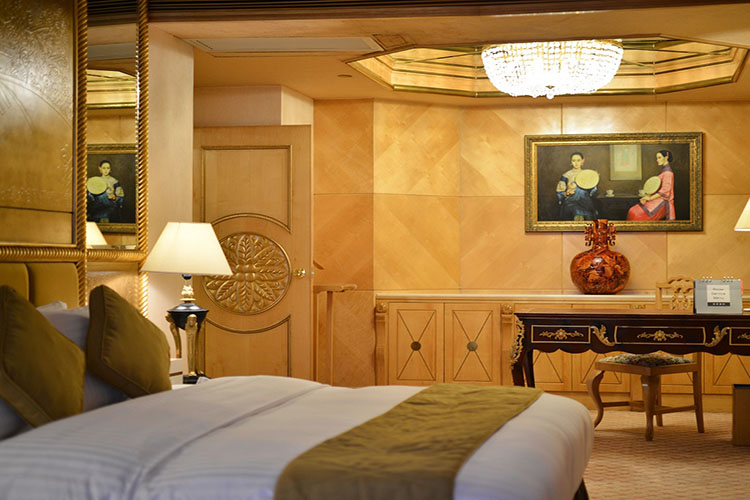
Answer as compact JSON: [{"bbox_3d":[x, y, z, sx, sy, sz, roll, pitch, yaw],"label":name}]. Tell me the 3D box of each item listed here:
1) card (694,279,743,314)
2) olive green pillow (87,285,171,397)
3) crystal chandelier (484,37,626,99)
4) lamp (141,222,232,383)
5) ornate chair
[{"bbox_3d":[2.020,0.274,6.127,0.270,0.212,0.120,0,-1,10],"label":"card"},{"bbox_3d":[-0.900,0.382,3.852,0.130,0.390,0.390,-33,-54,12],"label":"olive green pillow"},{"bbox_3d":[1.166,-1.175,6.902,0.950,0.360,0.950,0,-1,9],"label":"crystal chandelier"},{"bbox_3d":[-0.856,0.244,4.747,0.410,0.735,0.410,0,-1,0],"label":"lamp"},{"bbox_3d":[1.744,0.676,6.700,0.540,1.000,0.520,0,-1,-30],"label":"ornate chair"}]

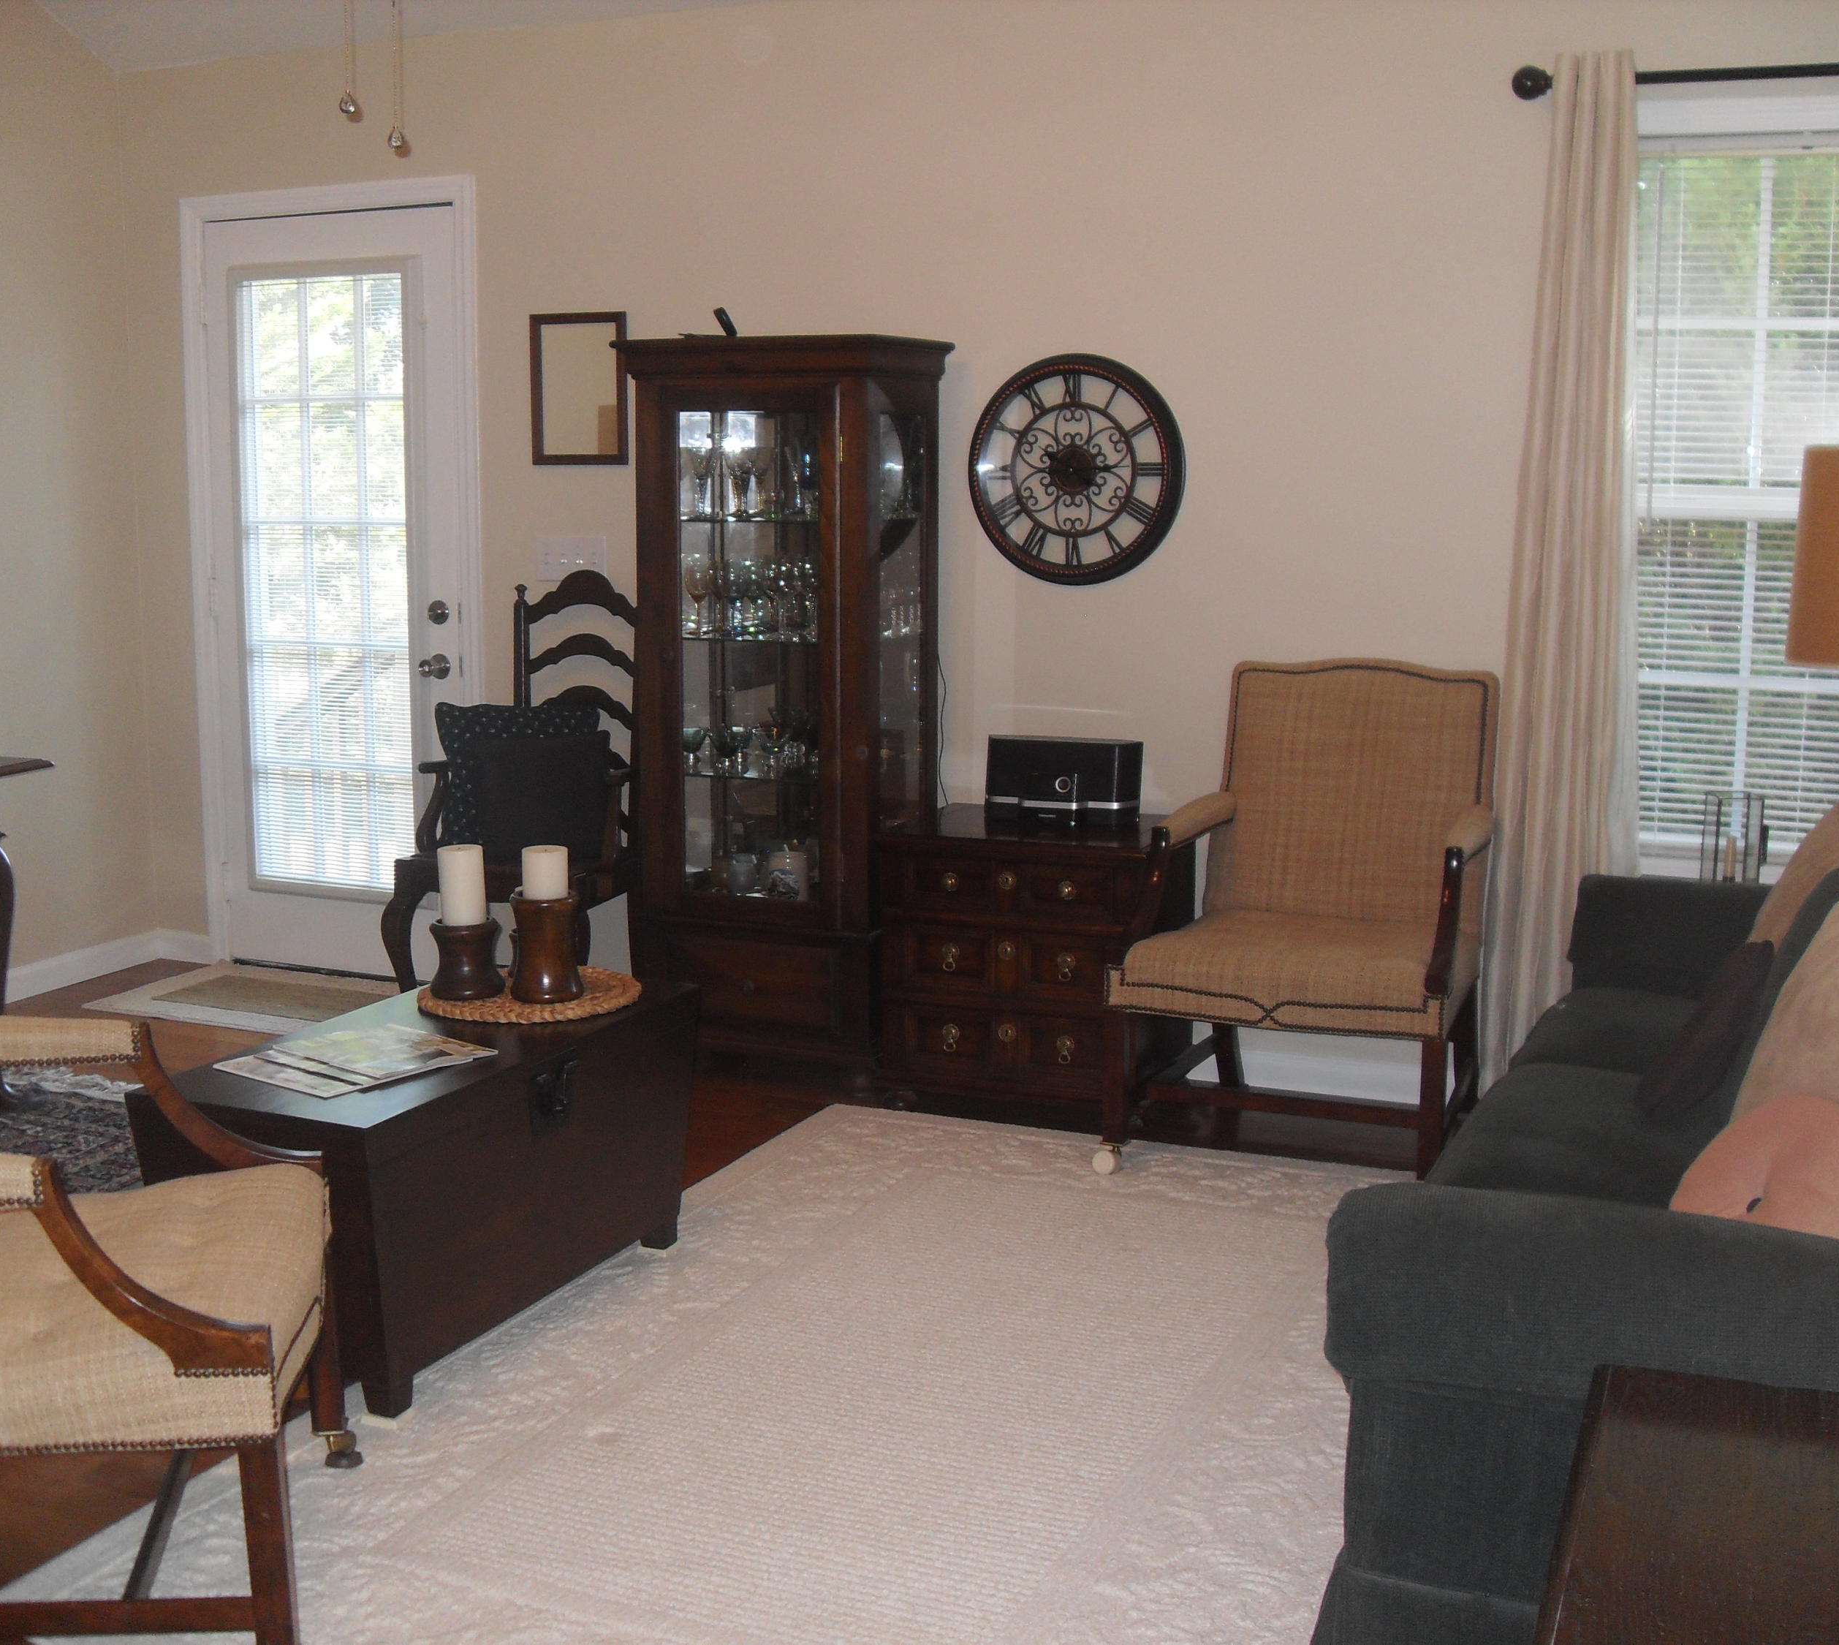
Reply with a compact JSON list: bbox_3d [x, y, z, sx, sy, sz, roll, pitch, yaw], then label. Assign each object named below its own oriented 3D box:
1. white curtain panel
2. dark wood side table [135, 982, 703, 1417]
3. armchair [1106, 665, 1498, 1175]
[{"bbox_3d":[1.332,-0.459,4.380,0.310,2.185,0.120,4,9,23],"label":"white curtain panel"},{"bbox_3d":[-0.769,0.567,3.486,0.420,0.457,0.940,4,9,23],"label":"dark wood side table"},{"bbox_3d":[0.785,0.185,4.340,0.660,0.986,0.680,4,9,23],"label":"armchair"}]

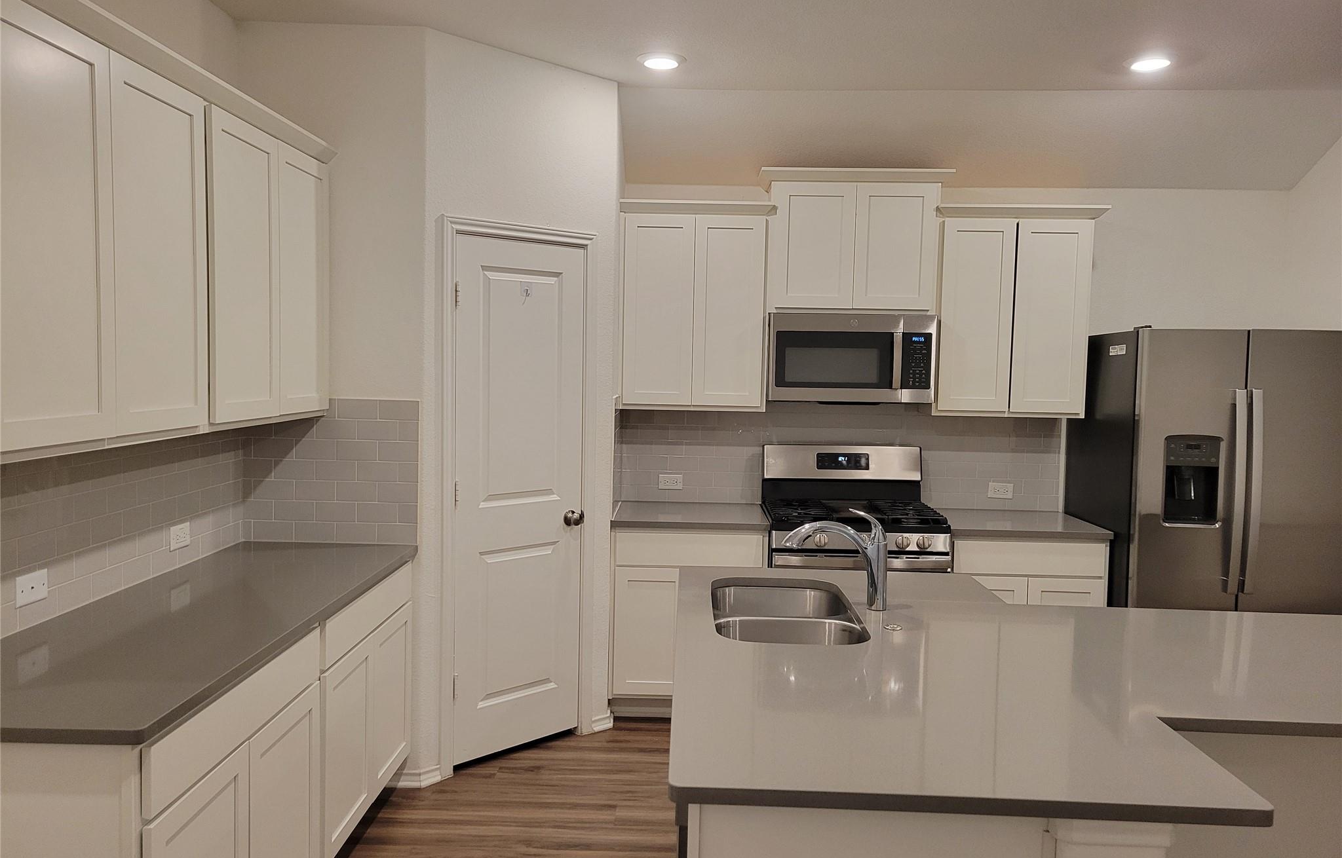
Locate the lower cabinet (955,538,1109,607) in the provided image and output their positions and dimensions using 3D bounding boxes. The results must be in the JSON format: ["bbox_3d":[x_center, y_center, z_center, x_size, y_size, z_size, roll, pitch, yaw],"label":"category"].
[{"bbox_3d":[1.531,0.857,4.630,0.667,0.828,0.633,1,4,1],"label":"lower cabinet"}]

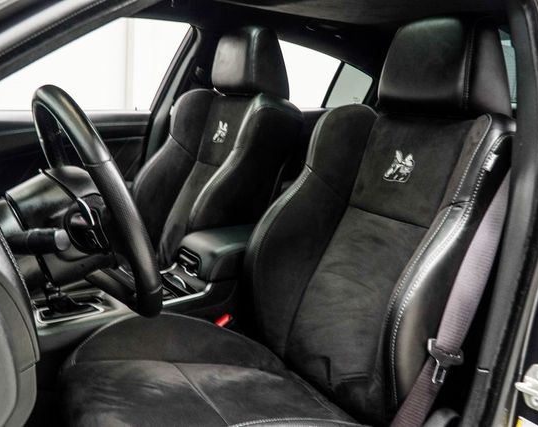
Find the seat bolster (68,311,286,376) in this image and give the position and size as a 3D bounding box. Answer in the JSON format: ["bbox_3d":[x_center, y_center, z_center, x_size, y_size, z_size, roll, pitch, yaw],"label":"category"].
[{"bbox_3d":[-0.174,0.307,1.230,0.560,0.130,0.120,13,4,-43],"label":"seat bolster"}]

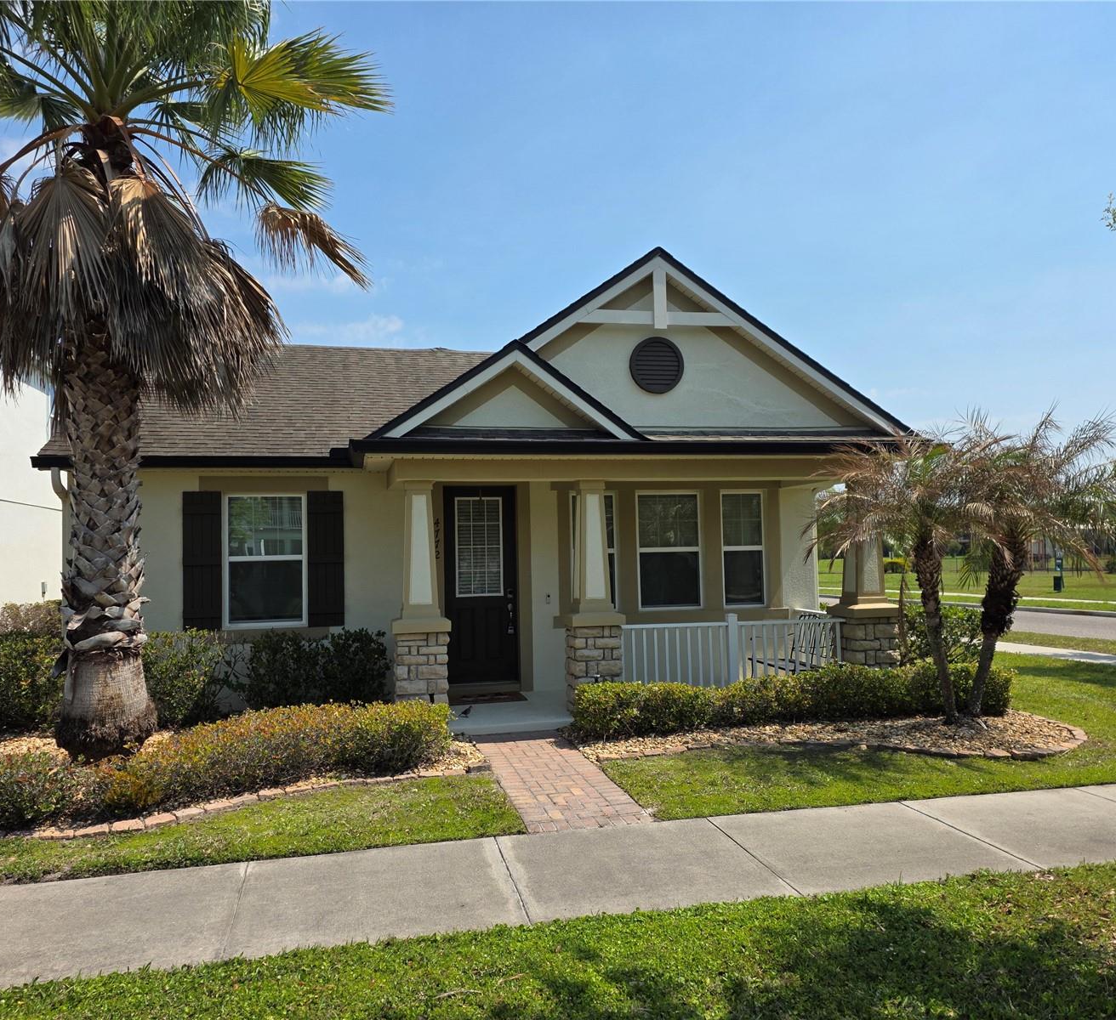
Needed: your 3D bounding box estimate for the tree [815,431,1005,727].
[{"bbox_3d":[3.523,0.662,9.150,1.850,2.950,1.800,-1,-3,-11],"label":"tree"}]

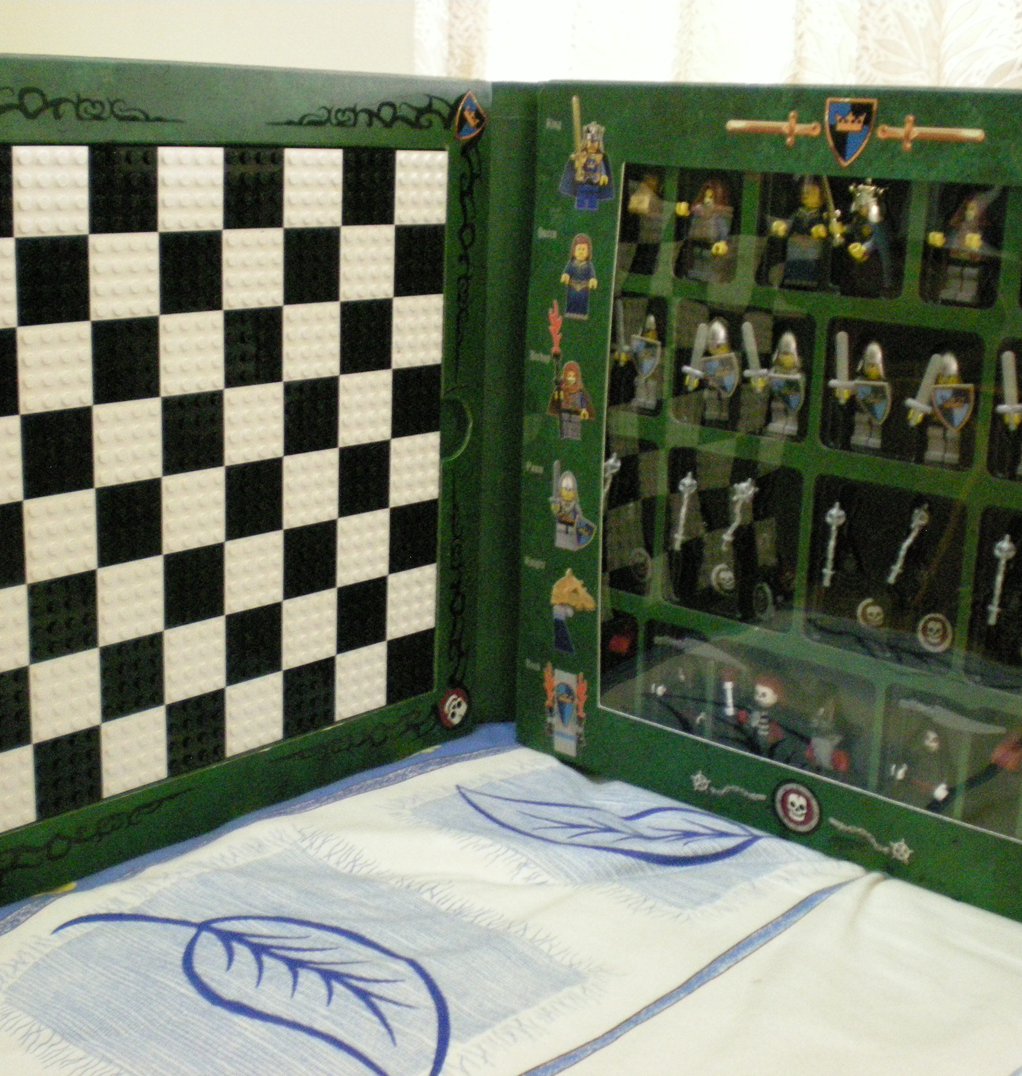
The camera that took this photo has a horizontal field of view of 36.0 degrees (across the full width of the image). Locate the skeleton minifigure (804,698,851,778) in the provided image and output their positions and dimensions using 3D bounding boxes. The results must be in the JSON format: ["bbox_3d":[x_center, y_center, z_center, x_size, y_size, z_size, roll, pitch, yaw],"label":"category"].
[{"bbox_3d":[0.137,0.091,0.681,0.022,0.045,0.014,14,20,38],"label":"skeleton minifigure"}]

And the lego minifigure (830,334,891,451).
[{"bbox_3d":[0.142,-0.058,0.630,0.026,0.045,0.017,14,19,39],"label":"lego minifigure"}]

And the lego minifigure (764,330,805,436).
[{"bbox_3d":[0.115,-0.065,0.660,0.021,0.043,0.014,14,20,38],"label":"lego minifigure"}]

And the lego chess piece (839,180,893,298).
[{"bbox_3d":[0.140,-0.118,0.619,0.018,0.045,0.022,-7,17,-29],"label":"lego chess piece"}]

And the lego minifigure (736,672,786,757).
[{"bbox_3d":[0.111,0.080,0.693,0.023,0.042,0.017,14,19,39],"label":"lego minifigure"}]

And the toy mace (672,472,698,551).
[{"bbox_3d":[0.075,-0.011,0.692,0.010,0.037,0.010,24,28,35],"label":"toy mace"}]

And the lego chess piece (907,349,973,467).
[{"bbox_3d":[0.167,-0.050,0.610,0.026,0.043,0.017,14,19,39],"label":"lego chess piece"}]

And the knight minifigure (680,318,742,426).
[{"bbox_3d":[0.087,-0.072,0.682,0.028,0.043,0.015,9,17,39],"label":"knight minifigure"}]

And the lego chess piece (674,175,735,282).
[{"bbox_3d":[0.083,-0.130,0.666,0.024,0.042,0.018,12,18,34],"label":"lego chess piece"}]

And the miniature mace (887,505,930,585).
[{"bbox_3d":[0.160,0.002,0.632,0.009,0.037,0.009,35,32,29],"label":"miniature mace"}]

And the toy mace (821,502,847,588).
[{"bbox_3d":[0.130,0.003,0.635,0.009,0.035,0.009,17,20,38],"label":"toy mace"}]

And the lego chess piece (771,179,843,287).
[{"bbox_3d":[0.118,-0.124,0.640,0.025,0.042,0.016,14,20,38],"label":"lego chess piece"}]

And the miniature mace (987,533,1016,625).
[{"bbox_3d":[0.190,0.016,0.610,0.009,0.037,0.009,18,22,37],"label":"miniature mace"}]

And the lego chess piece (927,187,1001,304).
[{"bbox_3d":[0.171,-0.111,0.598,0.025,0.043,0.016,14,20,38],"label":"lego chess piece"}]

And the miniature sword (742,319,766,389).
[{"bbox_3d":[0.101,-0.075,0.653,0.011,0.030,0.004,-5,11,42],"label":"miniature sword"}]

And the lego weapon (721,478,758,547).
[{"bbox_3d":[0.100,-0.011,0.701,0.011,0.035,0.009,29,26,32],"label":"lego weapon"}]

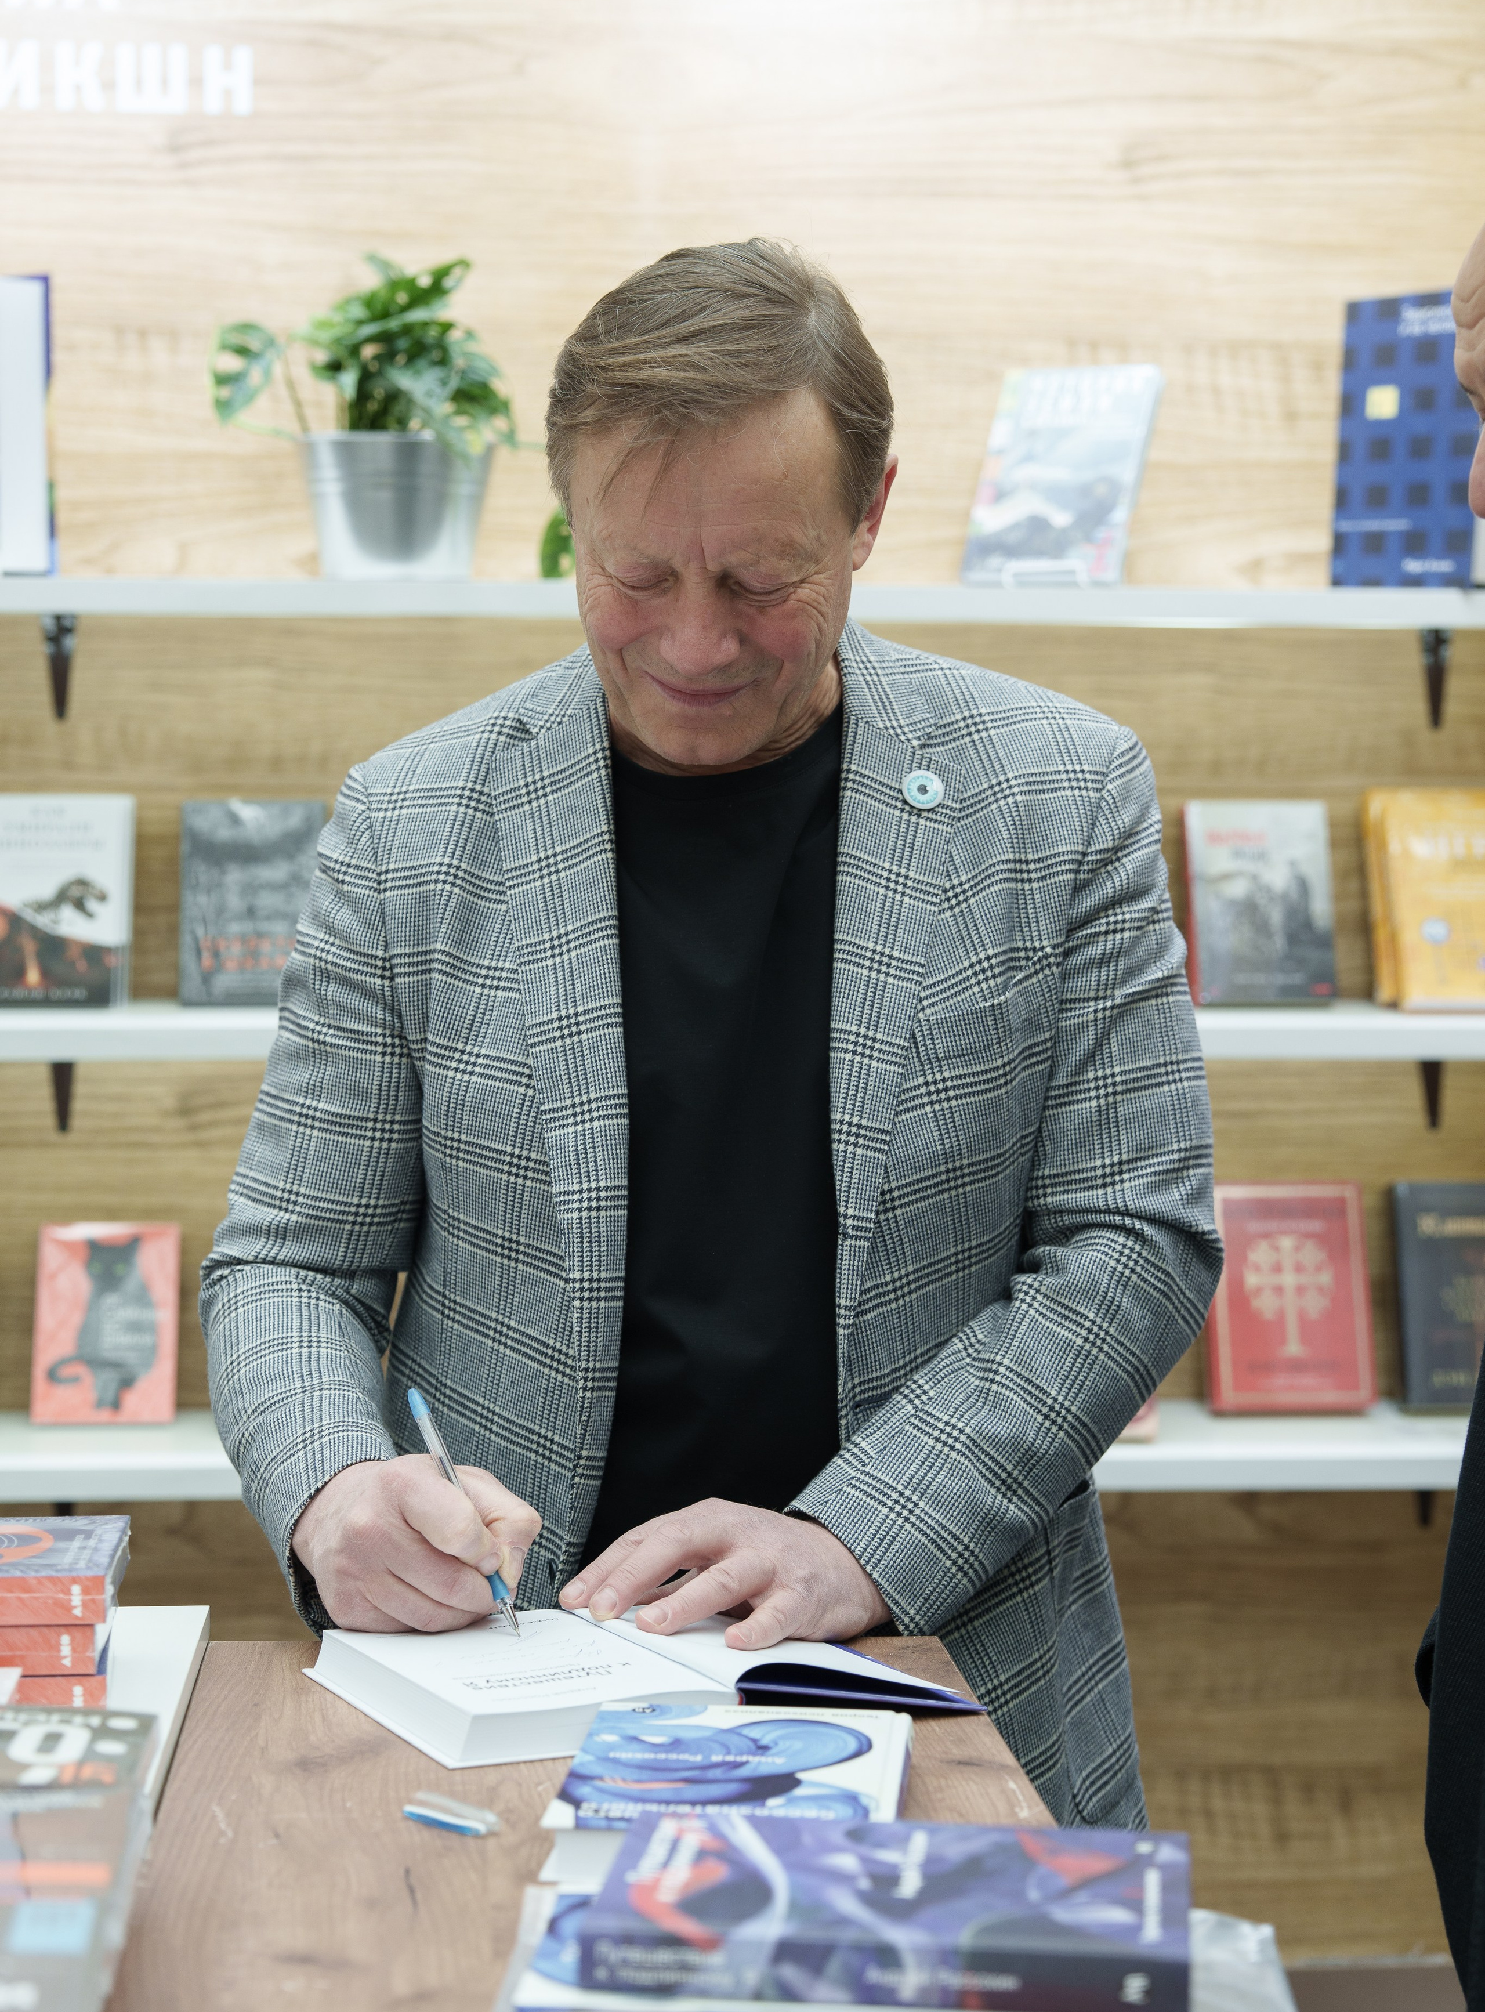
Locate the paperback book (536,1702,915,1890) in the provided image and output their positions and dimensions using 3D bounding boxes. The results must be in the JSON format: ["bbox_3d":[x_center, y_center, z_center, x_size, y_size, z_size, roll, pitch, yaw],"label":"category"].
[{"bbox_3d":[-0.002,0.372,1.669,0.157,0.024,0.216,1,3,5],"label":"paperback book"}]

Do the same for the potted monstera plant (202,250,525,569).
[{"bbox_3d":[-0.359,-0.557,3.350,0.287,0.307,0.240,0,3,-5],"label":"potted monstera plant"}]

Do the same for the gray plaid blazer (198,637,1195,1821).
[{"bbox_3d":[-0.018,0.162,2.085,0.590,0.770,0.450,0,3,-2],"label":"gray plaid blazer"}]

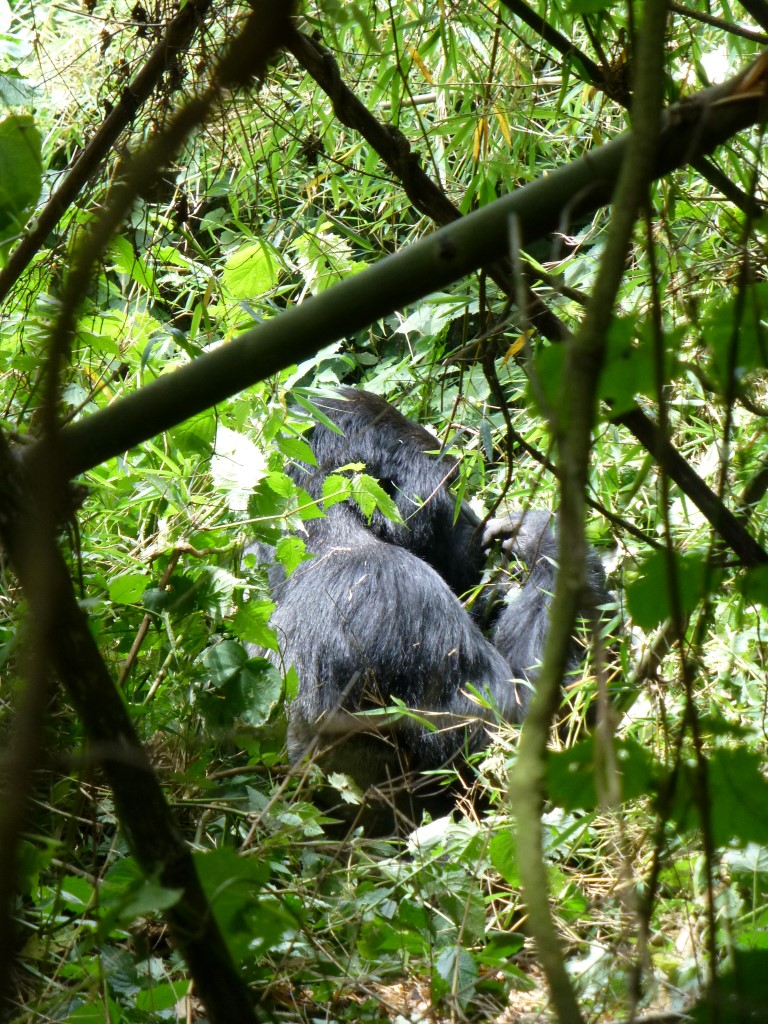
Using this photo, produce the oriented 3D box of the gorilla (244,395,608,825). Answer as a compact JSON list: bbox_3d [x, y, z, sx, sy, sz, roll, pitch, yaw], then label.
[{"bbox_3d":[0.094,0.194,8.800,0.660,0.800,0.580,-7,10,-40],"label":"gorilla"}]

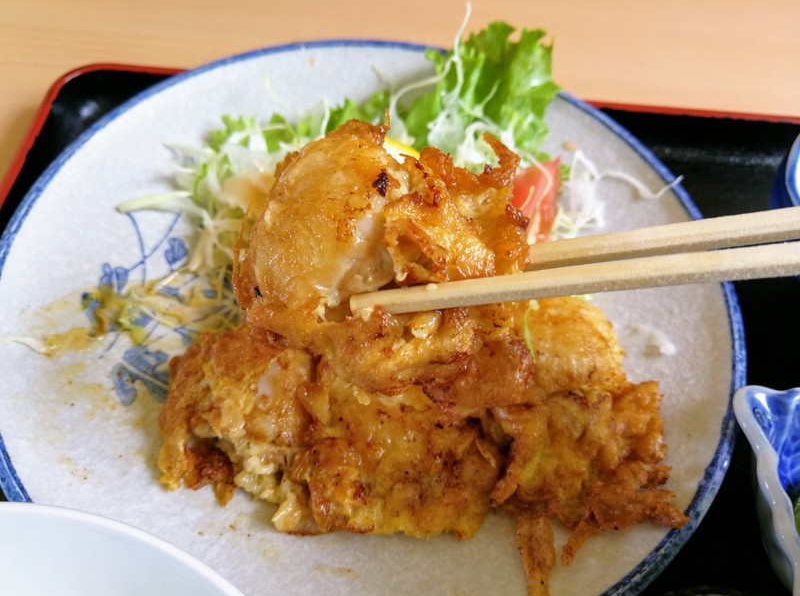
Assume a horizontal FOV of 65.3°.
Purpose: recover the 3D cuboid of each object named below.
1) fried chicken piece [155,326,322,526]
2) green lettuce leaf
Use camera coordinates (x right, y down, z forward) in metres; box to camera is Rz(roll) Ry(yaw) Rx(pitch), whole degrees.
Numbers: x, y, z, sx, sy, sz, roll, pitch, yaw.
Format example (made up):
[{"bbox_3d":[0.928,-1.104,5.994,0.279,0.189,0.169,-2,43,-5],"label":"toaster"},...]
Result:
[{"bbox_3d":[-0.040,0.033,0.170,0.041,0.025,0.047,5,55,0],"label":"fried chicken piece"},{"bbox_3d":[0.031,-0.076,0.237,0.060,0.038,0.042,5,55,0],"label":"green lettuce leaf"}]

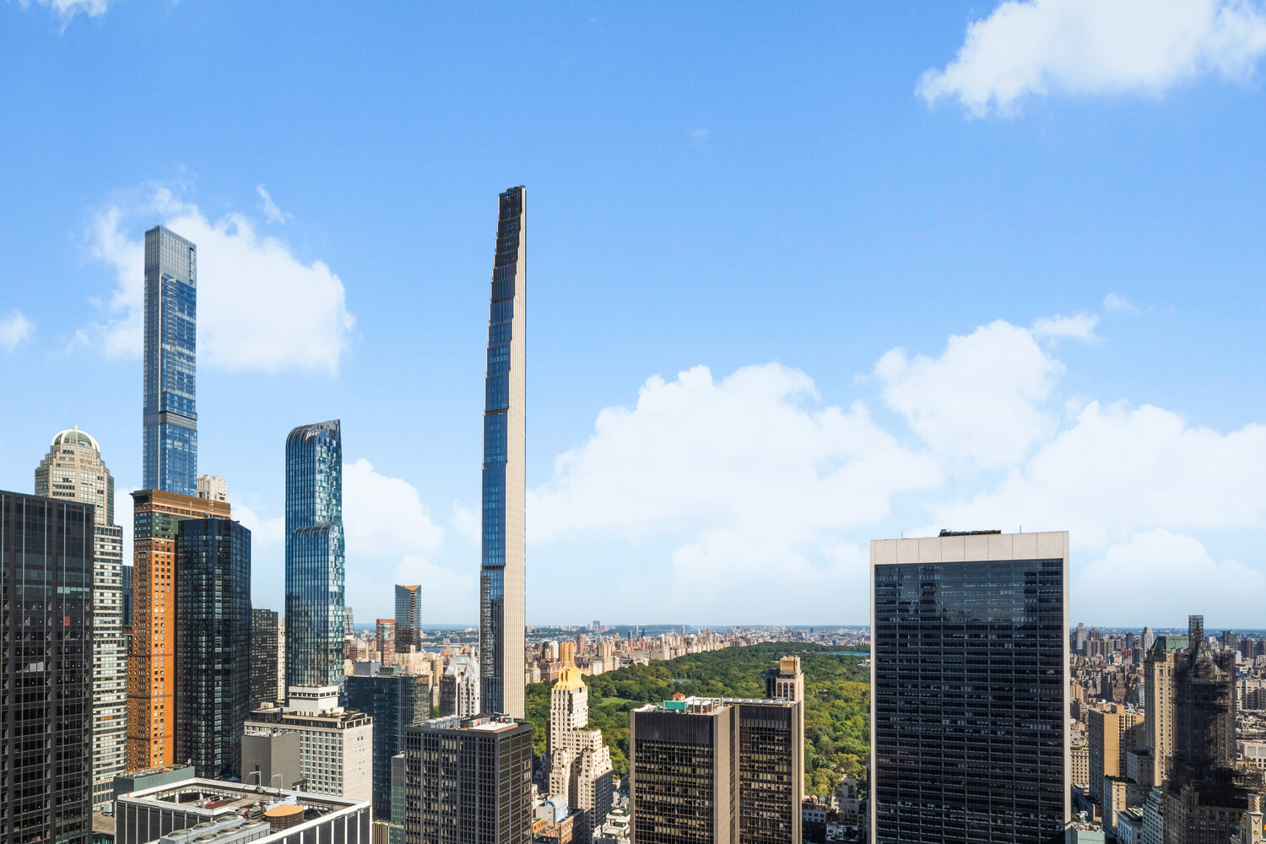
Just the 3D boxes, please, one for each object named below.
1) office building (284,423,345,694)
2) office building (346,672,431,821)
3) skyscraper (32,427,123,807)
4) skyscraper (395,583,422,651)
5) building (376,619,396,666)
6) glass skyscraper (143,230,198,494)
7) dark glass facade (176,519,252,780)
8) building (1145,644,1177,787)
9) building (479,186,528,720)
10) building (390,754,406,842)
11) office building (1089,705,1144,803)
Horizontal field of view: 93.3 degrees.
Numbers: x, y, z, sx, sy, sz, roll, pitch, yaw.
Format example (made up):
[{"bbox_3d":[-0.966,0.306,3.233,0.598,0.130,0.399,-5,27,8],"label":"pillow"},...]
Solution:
[{"bbox_3d":[-225.620,151.580,430.080,38.270,306.000,22.550,0,0,20],"label":"office building"},{"bbox_3d":[-161.120,233.970,395.690,42.360,134.000,28.700,0,0,20],"label":"office building"},{"bbox_3d":[-246.350,126.620,264.190,25.620,248.000,24.190,0,0,20],"label":"skyscraper"},{"bbox_3d":[-459.980,452.040,1227.120,43.470,236.000,27.670,0,0,20],"label":"skyscraper"},{"bbox_3d":[-582.690,554.290,1418.490,20.360,172.000,43.050,0,0,20],"label":"building"},{"bbox_3d":[-381.450,80.890,493.340,20.760,472.000,28.700,0,0,20],"label":"glass skyscraper"},{"bbox_3d":[-232.550,164.970,338.250,31.140,218.000,29.720,0,0,20],"label":"dark glass facade"},{"bbox_3d":[416.930,249.190,466.720,25.620,157.000,16.400,0,0,20],"label":"building"},{"bbox_3d":[-83.520,67.180,386.540,16.940,435.000,25.620,0,0,20],"label":"building"},{"bbox_3d":[-110.540,222.080,308.570,15.380,100.000,22.550,0,0,20],"label":"building"},{"bbox_3d":[427.020,298.350,527.410,33.820,94.000,30.750,0,0,20],"label":"office building"}]

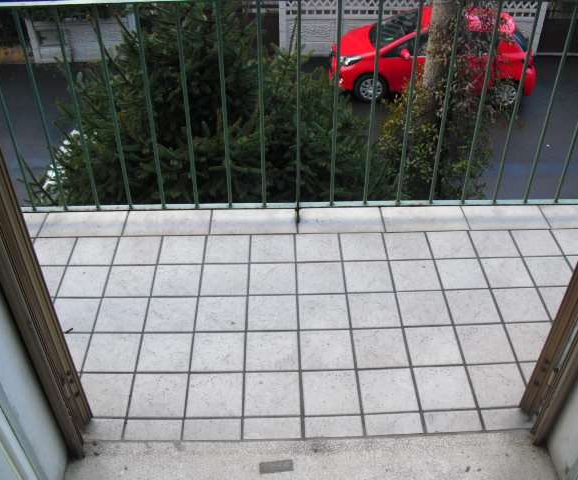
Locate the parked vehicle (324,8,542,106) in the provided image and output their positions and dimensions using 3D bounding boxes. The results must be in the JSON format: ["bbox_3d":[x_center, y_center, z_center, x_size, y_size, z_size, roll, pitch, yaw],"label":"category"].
[{"bbox_3d":[2.796,-3.662,12.807,3.950,1.500,1.720,3,39,4],"label":"parked vehicle"}]

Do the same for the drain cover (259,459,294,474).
[{"bbox_3d":[-0.033,0.618,1.802,0.090,0.010,0.034,-4,39,-5],"label":"drain cover"}]

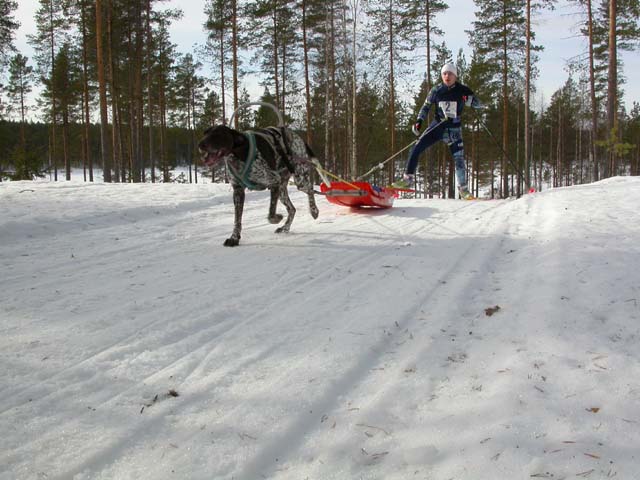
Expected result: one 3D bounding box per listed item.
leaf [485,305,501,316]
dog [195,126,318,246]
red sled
[{"bbox_3d":[0.520,0.213,2.120,0.045,0.022,0.055,4,8,30],"label":"leaf"},{"bbox_3d":[-0.308,-0.314,3.900,0.290,0.610,0.950,3,8,26],"label":"dog"},{"bbox_3d":[0.340,-0.381,5.750,0.420,0.220,1.000,2,7,20],"label":"red sled"}]

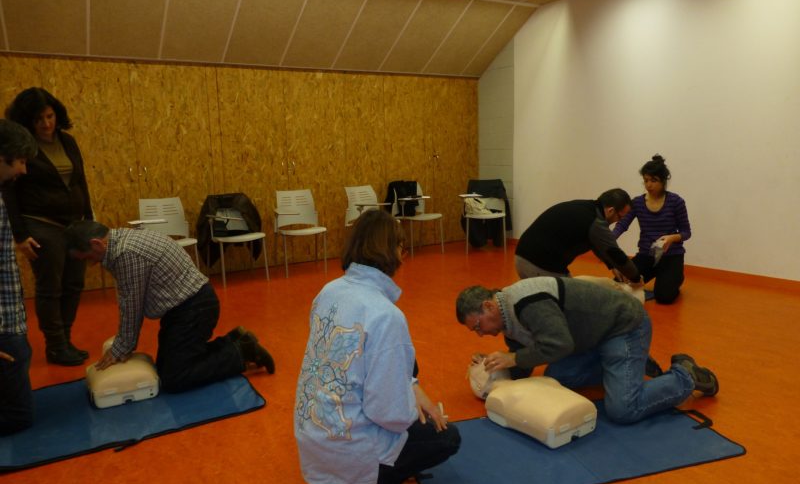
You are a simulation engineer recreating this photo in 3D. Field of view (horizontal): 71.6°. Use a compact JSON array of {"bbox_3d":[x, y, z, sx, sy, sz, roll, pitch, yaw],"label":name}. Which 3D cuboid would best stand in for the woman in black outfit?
[{"bbox_3d":[-2.143,-0.075,3.398,0.350,1.680,0.490,3,11,25],"label":"woman in black outfit"}]

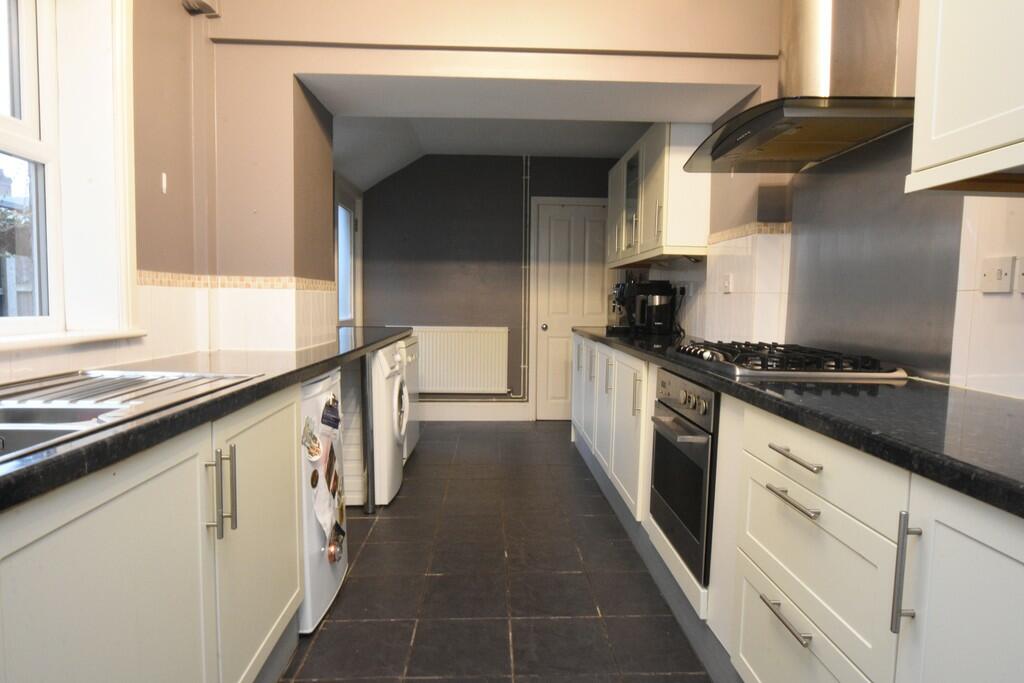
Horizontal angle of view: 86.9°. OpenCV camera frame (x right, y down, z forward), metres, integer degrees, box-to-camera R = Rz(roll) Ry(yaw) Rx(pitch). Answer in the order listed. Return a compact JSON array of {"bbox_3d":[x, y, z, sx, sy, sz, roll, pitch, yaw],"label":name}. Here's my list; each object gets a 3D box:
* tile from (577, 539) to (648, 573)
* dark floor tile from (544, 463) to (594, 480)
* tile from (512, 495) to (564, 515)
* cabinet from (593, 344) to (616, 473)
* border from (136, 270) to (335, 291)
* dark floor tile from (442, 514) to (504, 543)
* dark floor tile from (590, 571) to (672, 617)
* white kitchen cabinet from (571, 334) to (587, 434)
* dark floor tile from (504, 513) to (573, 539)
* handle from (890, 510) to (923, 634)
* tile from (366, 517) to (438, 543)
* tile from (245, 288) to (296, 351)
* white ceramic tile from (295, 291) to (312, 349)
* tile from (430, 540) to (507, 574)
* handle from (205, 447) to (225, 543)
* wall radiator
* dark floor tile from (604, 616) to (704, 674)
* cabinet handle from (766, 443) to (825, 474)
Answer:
[{"bbox_3d":[0.452,0.976,2.431,0.281,0.010,0.298,0,5,-2],"label":"tile"},{"bbox_3d":[0.407,0.875,3.621,0.304,0.010,0.313,0,5,-2],"label":"dark floor tile"},{"bbox_3d":[0.120,0.924,3.013,0.336,0.010,0.298,0,5,-2],"label":"tile"},{"bbox_3d":[0.803,0.368,3.059,0.570,0.704,0.480,0,5,-2],"label":"cabinet"},{"bbox_3d":[-1.139,-0.261,2.425,0.415,0.061,1.030,0,5,-2],"label":"border"},{"bbox_3d":[-0.203,0.948,2.703,0.333,0.010,0.298,0,5,-2],"label":"dark floor tile"},{"bbox_3d":[0.463,1.002,2.134,0.281,0.010,0.298,0,5,-2],"label":"dark floor tile"},{"bbox_3d":[0.787,0.331,4.094,0.570,0.727,0.480,0,4,-2],"label":"white kitchen cabinet"},{"bbox_3d":[0.132,0.949,2.716,0.336,0.010,0.298,0,5,-2],"label":"dark floor tile"},{"bbox_3d":[0.624,0.364,0.853,0.038,0.195,0.014,0,4,-2],"label":"handle"},{"bbox_3d":[-0.535,0.941,2.701,0.330,0.010,0.294,0,5,-2],"label":"tile"},{"bbox_3d":[-0.989,-0.090,2.224,0.204,0.253,0.010,0,4,-2],"label":"tile"},{"bbox_3d":[-0.894,-0.096,2.318,0.010,0.247,0.189,0,4,-2],"label":"white ceramic tile"},{"bbox_3d":[-0.193,0.966,2.402,0.331,0.010,0.311,0,4,-2],"label":"tile"},{"bbox_3d":[-0.638,0.327,1.157,0.035,0.200,0.013,0,5,-2],"label":"handle"},{"bbox_3d":[-0.558,0.167,4.930,1.050,0.600,0.090,0,5,-2],"label":"wall radiator"},{"bbox_3d":[0.478,1.016,1.819,0.284,0.010,0.305,0,4,-2],"label":"dark floor tile"},{"bbox_3d":[0.572,0.234,1.087,0.036,0.014,0.173,0,5,-2],"label":"cabinet handle"}]

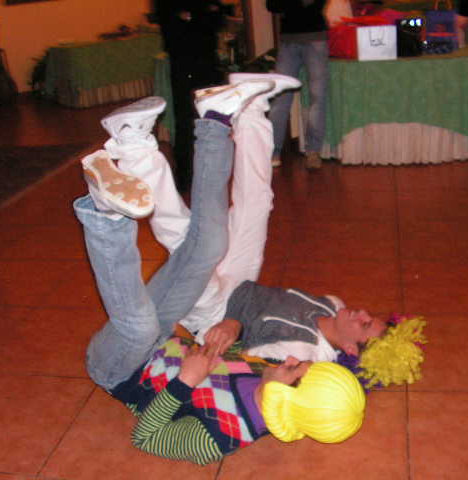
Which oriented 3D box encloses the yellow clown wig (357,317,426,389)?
[{"bbox_3d":[0.541,0.384,2.270,0.220,0.210,0.220,0,22,13],"label":"yellow clown wig"}]

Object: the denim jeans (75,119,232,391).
[{"bbox_3d":[-0.247,0.119,2.151,0.520,0.950,0.490,5,24,26],"label":"denim jeans"}]

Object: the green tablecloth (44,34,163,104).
[{"bbox_3d":[-1.506,-2.259,8.753,1.500,0.700,0.900,-8,22,-6],"label":"green tablecloth"}]

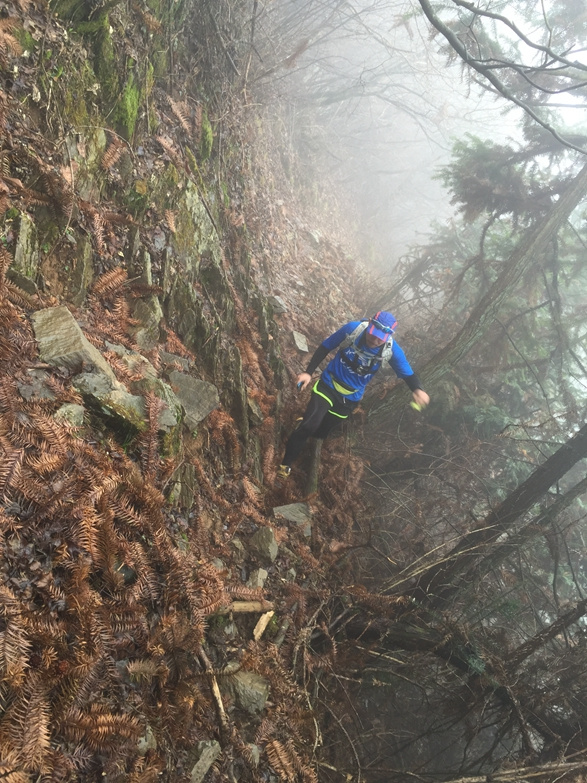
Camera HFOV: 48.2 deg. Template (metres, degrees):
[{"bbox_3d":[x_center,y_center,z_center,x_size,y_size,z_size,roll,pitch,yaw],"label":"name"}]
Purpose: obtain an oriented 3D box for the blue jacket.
[{"bbox_3d":[0.552,-0.226,5.100,0.660,0.600,0.310,26,40,-13],"label":"blue jacket"}]

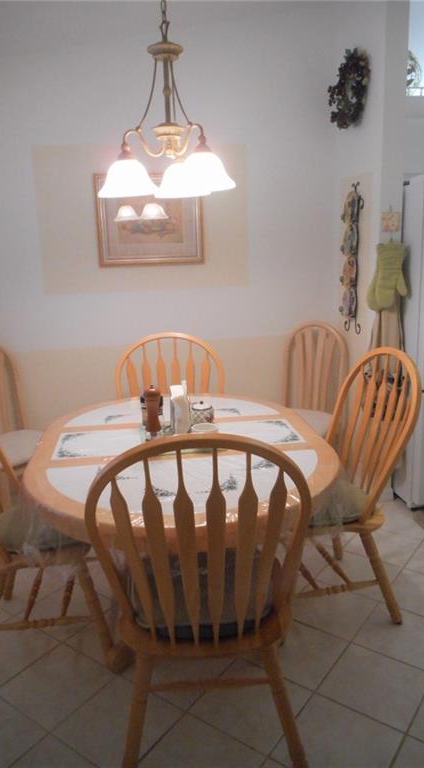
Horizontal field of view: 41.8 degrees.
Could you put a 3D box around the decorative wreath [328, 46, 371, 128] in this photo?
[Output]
[{"bbox_3d":[0.741,-1.608,3.020,0.110,0.400,0.390,-4,13,-8],"label":"decorative wreath"}]

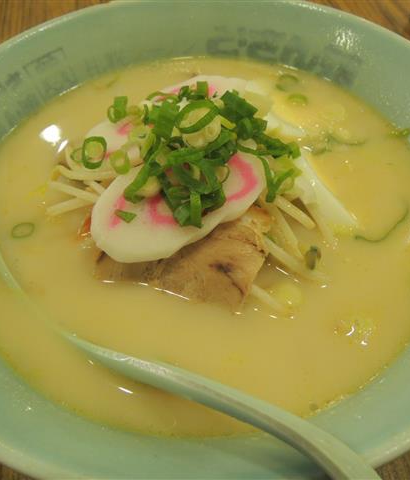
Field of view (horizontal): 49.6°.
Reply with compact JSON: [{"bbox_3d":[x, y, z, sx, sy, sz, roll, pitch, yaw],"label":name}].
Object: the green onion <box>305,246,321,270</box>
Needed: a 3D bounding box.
[{"bbox_3d":[0.039,0.007,0.158,0.005,0.005,0.009,14,57,11],"label":"green onion"}]

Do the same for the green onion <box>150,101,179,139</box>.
[{"bbox_3d":[-0.015,-0.046,0.169,0.011,0.005,0.015,12,80,0],"label":"green onion"}]

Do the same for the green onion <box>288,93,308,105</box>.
[{"bbox_3d":[0.044,-0.067,0.212,0.009,0.004,0.007,5,55,5],"label":"green onion"}]

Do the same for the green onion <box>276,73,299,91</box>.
[{"bbox_3d":[0.041,-0.078,0.220,0.011,0.004,0.010,4,55,4],"label":"green onion"}]

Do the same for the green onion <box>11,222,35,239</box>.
[{"bbox_3d":[-0.070,-0.004,0.170,0.009,0.003,0.007,-24,58,-14],"label":"green onion"}]

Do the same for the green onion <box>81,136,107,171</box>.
[{"bbox_3d":[-0.044,-0.034,0.176,0.010,0.004,0.013,-6,84,-9],"label":"green onion"}]

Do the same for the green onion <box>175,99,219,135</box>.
[{"bbox_3d":[-0.003,-0.046,0.166,0.018,0.005,0.011,-22,78,-5],"label":"green onion"}]

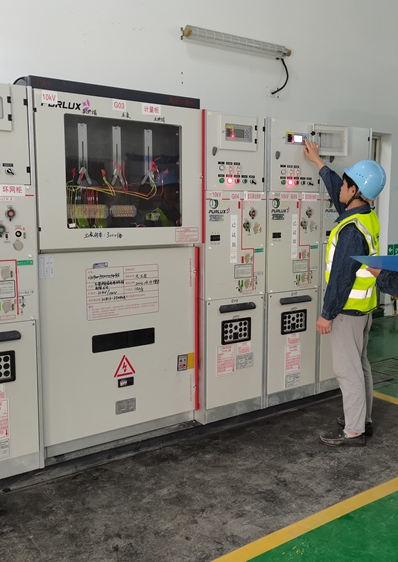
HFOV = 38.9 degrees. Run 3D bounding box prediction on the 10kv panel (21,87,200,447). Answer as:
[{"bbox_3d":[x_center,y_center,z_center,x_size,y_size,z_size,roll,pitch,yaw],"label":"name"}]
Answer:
[{"bbox_3d":[-0.651,-0.084,3.554,1.054,2.025,0.900,-5,9,-35],"label":"10kv panel"}]

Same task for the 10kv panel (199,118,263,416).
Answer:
[{"bbox_3d":[0.005,-0.111,3.982,0.511,1.970,0.850,-5,9,-35],"label":"10kv panel"}]

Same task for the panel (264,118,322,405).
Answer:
[{"bbox_3d":[0.423,-0.148,4.272,0.511,1.970,0.850,-5,9,-35],"label":"panel"}]

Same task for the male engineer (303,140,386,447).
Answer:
[{"bbox_3d":[0.850,0.024,3.610,0.710,1.890,0.490,6,9,39],"label":"male engineer"}]

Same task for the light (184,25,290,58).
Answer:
[{"bbox_3d":[0.416,-2.337,5.569,1.323,0.130,0.140,-5,9,-35],"label":"light"}]

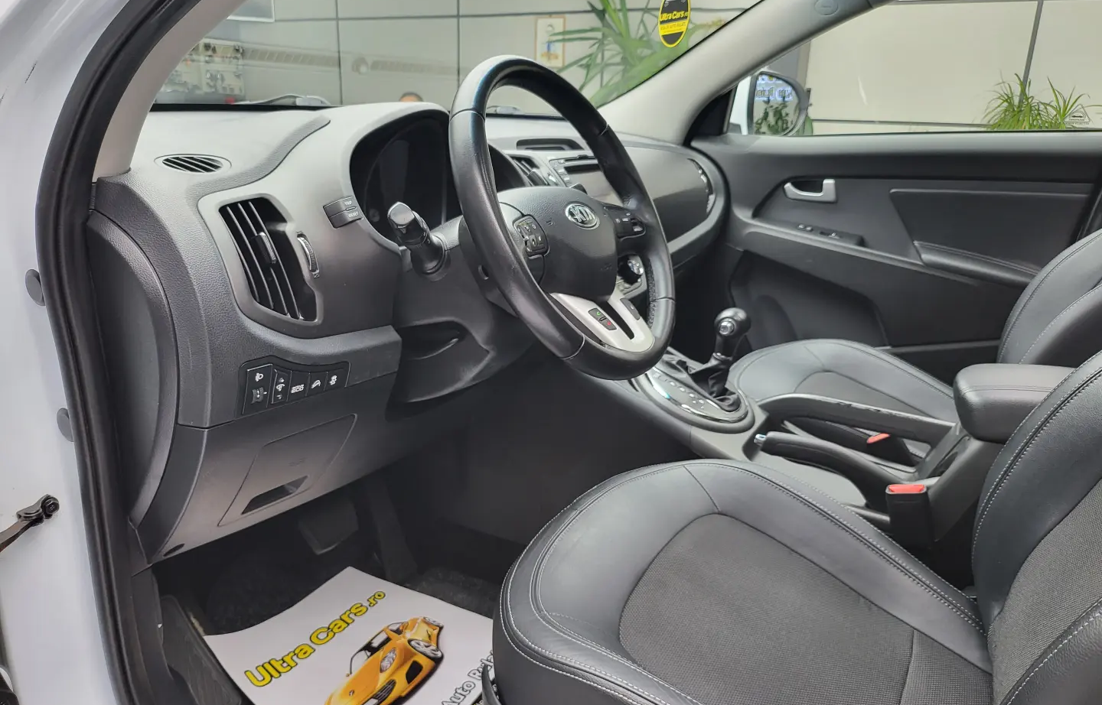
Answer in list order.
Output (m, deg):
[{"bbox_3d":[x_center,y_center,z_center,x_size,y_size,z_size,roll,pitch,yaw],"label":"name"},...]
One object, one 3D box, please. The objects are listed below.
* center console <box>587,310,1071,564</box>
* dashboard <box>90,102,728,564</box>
[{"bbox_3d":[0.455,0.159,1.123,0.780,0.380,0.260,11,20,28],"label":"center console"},{"bbox_3d":[-0.078,-0.180,1.346,0.500,0.480,1.420,11,20,28],"label":"dashboard"}]

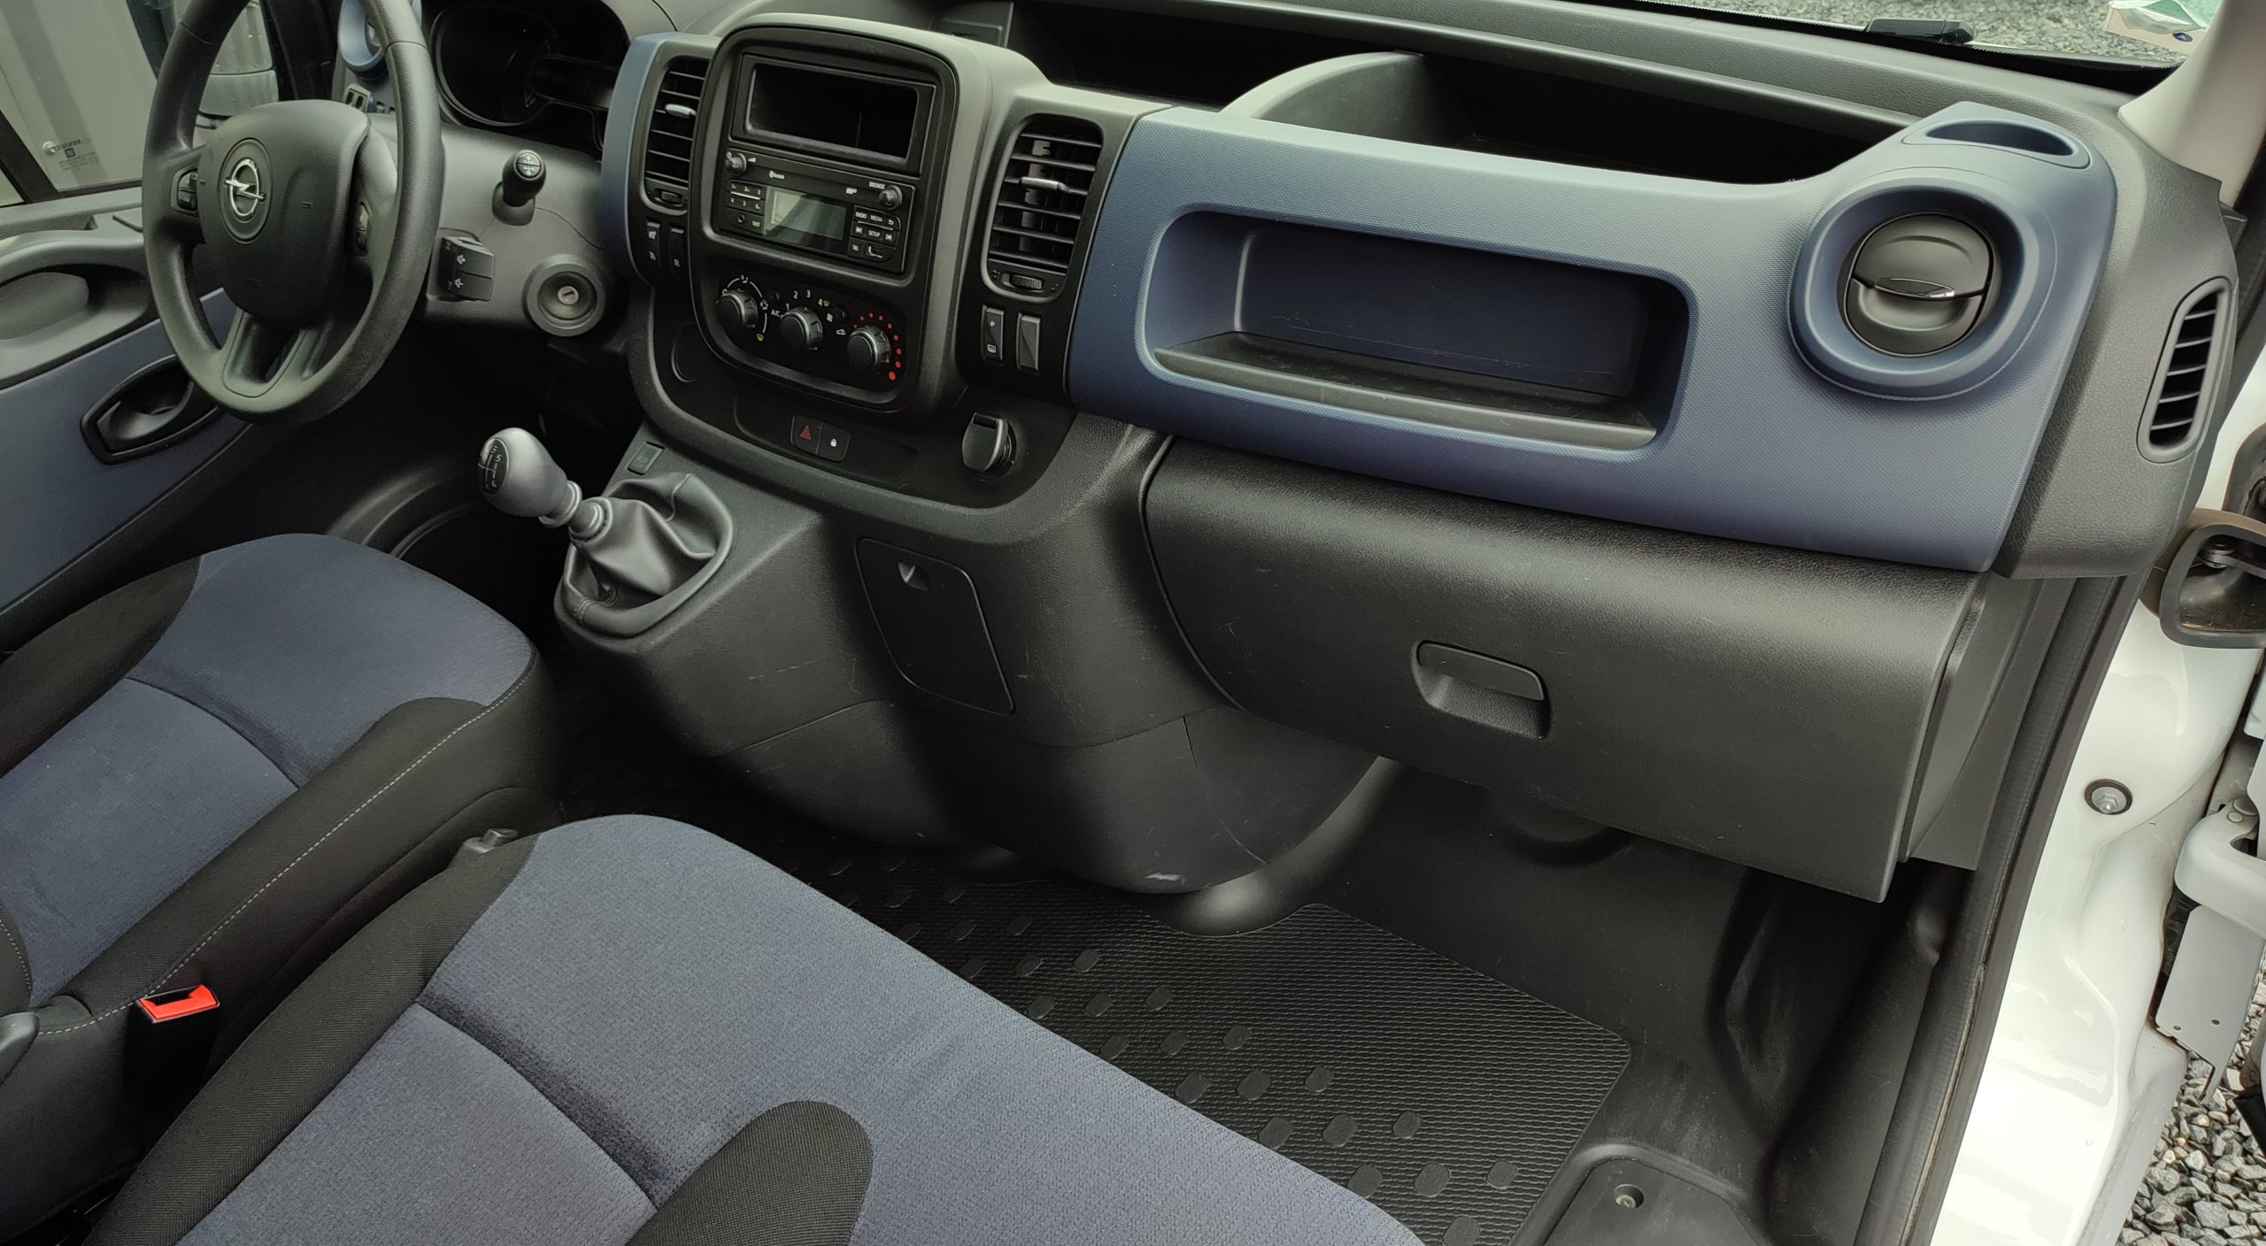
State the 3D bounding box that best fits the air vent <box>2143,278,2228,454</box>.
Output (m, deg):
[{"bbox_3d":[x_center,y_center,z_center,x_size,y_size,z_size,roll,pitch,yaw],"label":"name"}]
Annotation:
[{"bbox_3d":[0.532,-0.133,0.837,0.037,0.095,0.020,-12,32,-11],"label":"air vent"}]

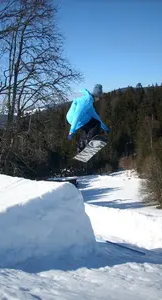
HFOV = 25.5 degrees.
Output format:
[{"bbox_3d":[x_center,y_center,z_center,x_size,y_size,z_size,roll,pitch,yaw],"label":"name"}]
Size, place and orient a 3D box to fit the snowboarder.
[{"bbox_3d":[0.134,-0.650,7.400,0.840,1.400,0.680,0,2,13],"label":"snowboarder"}]

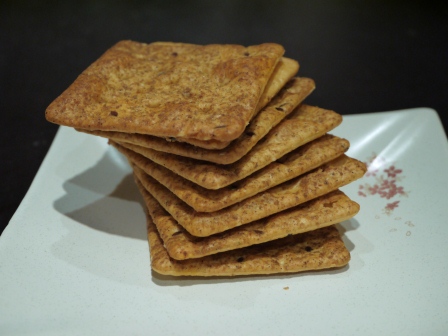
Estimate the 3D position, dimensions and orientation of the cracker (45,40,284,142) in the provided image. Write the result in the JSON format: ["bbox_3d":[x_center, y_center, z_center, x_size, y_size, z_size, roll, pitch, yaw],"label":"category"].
[{"bbox_3d":[-0.017,-0.027,0.213,0.059,0.005,0.059,6,35,16],"label":"cracker"}]

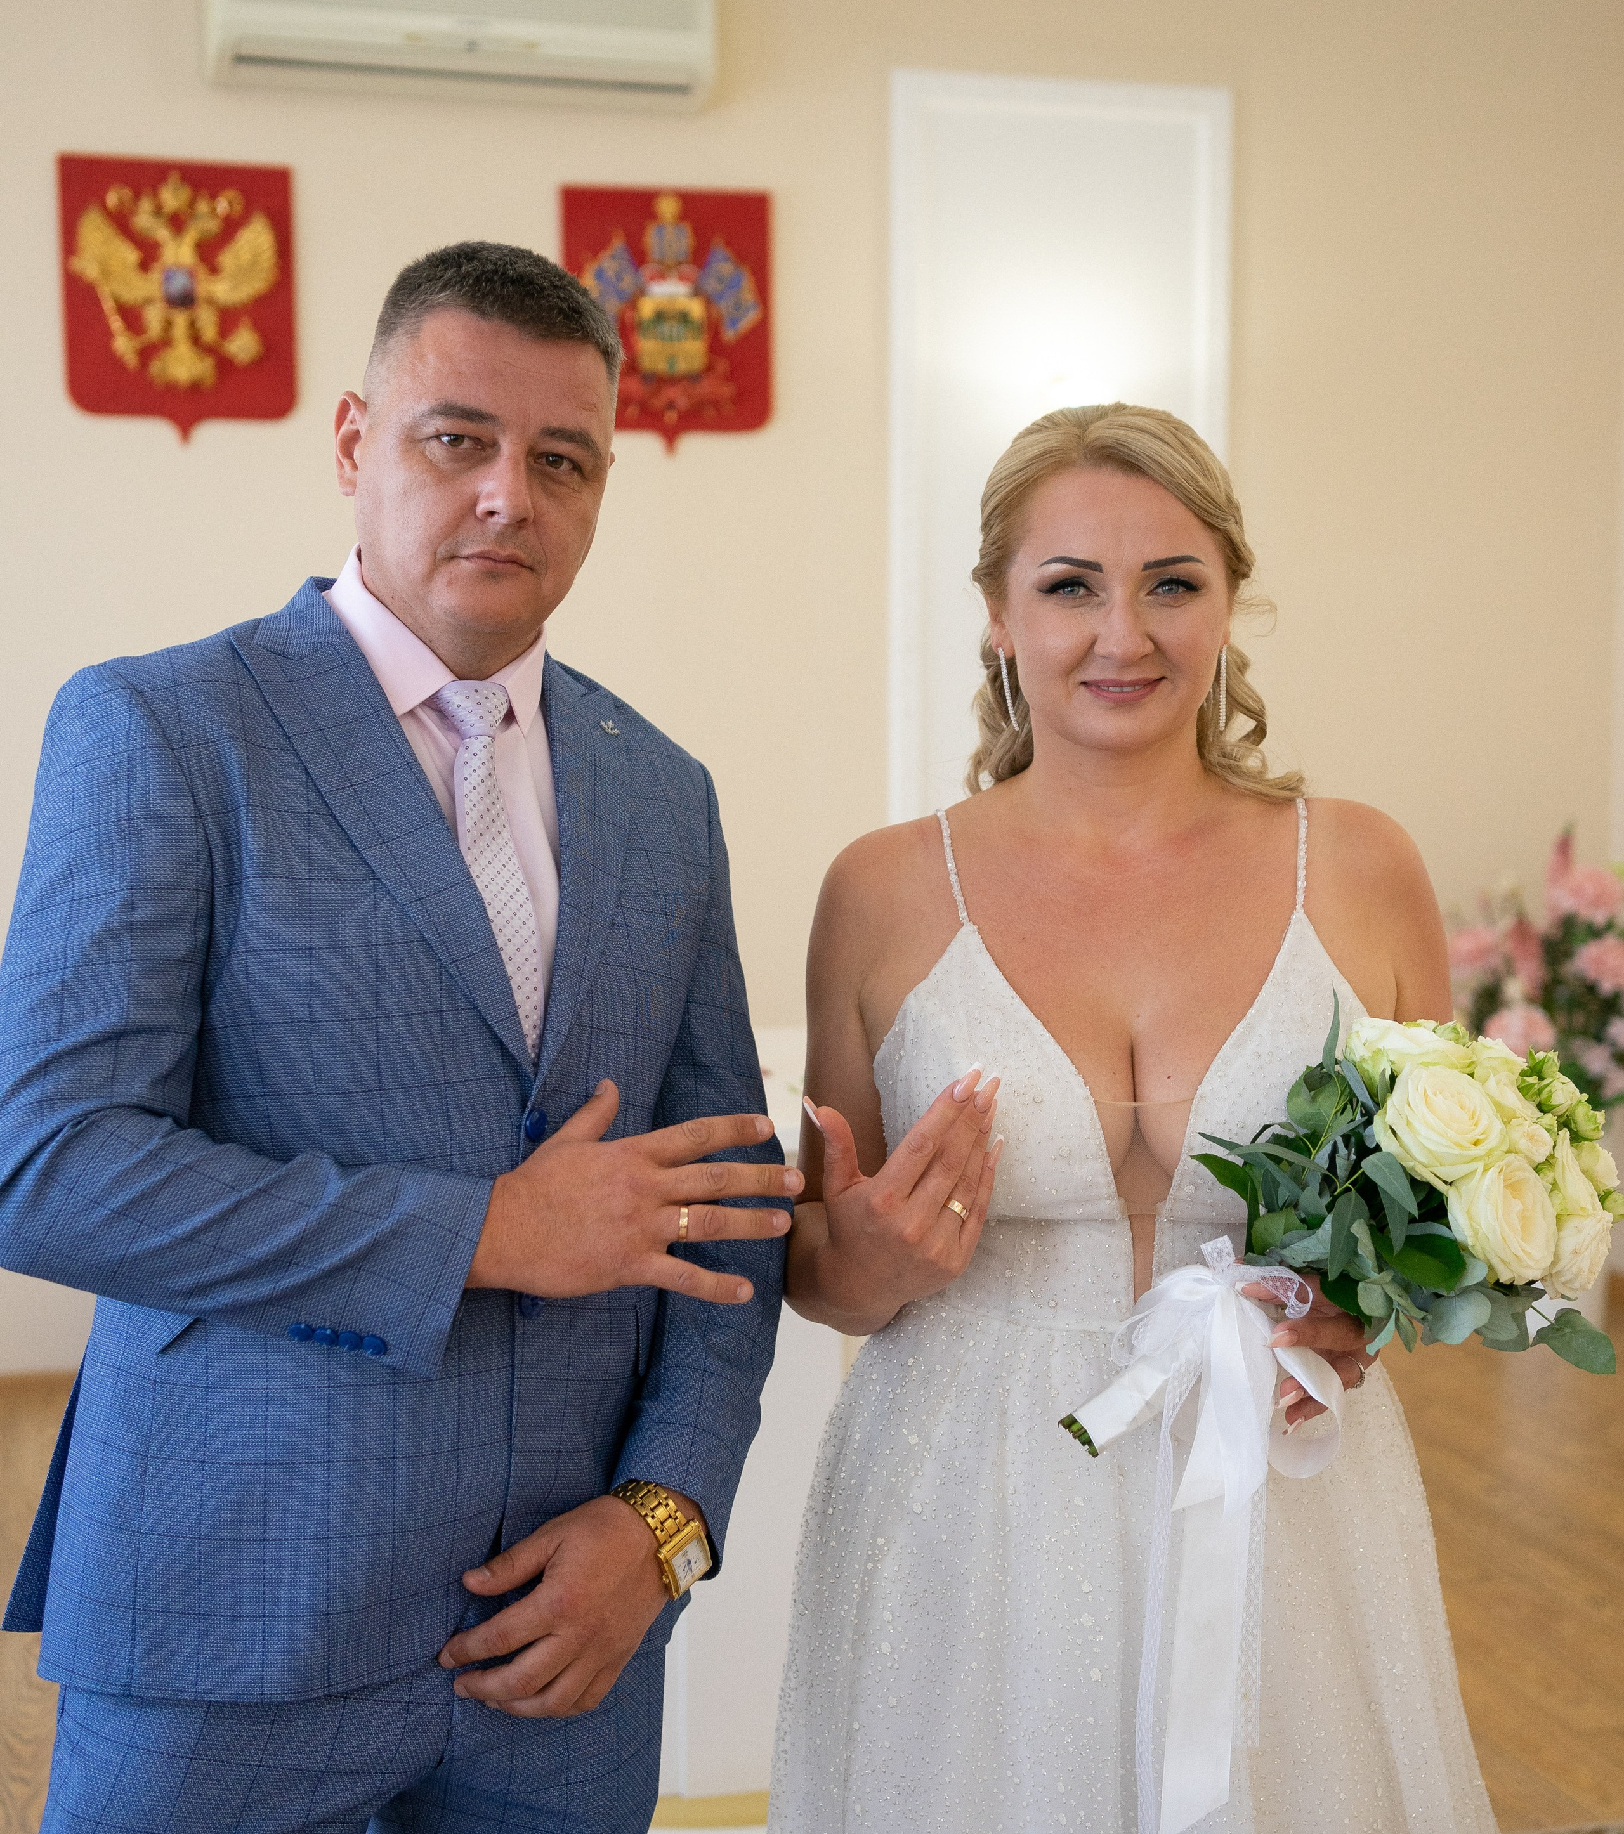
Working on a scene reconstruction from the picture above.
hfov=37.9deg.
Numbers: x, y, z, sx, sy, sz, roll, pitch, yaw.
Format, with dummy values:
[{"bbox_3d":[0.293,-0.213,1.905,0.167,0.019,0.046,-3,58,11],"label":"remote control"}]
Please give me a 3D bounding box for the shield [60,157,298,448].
[{"bbox_3d":[-1.280,-1.246,4.803,0.452,0.550,0.040,-2,7,-15],"label":"shield"}]

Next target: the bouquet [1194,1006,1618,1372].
[{"bbox_3d":[0.373,0.170,1.480,0.210,0.260,0.250,-37,7,31],"label":"bouquet"}]

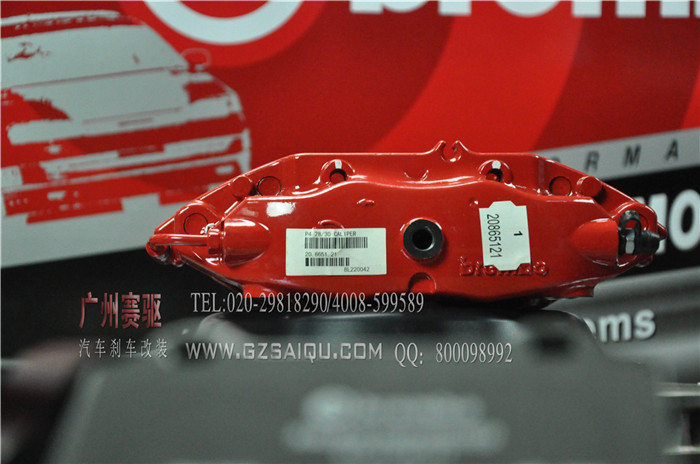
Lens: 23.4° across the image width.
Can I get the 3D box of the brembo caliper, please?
[{"bbox_3d":[0.029,-0.004,0.850,0.258,0.078,0.125,0,4,-2],"label":"brembo caliper"}]

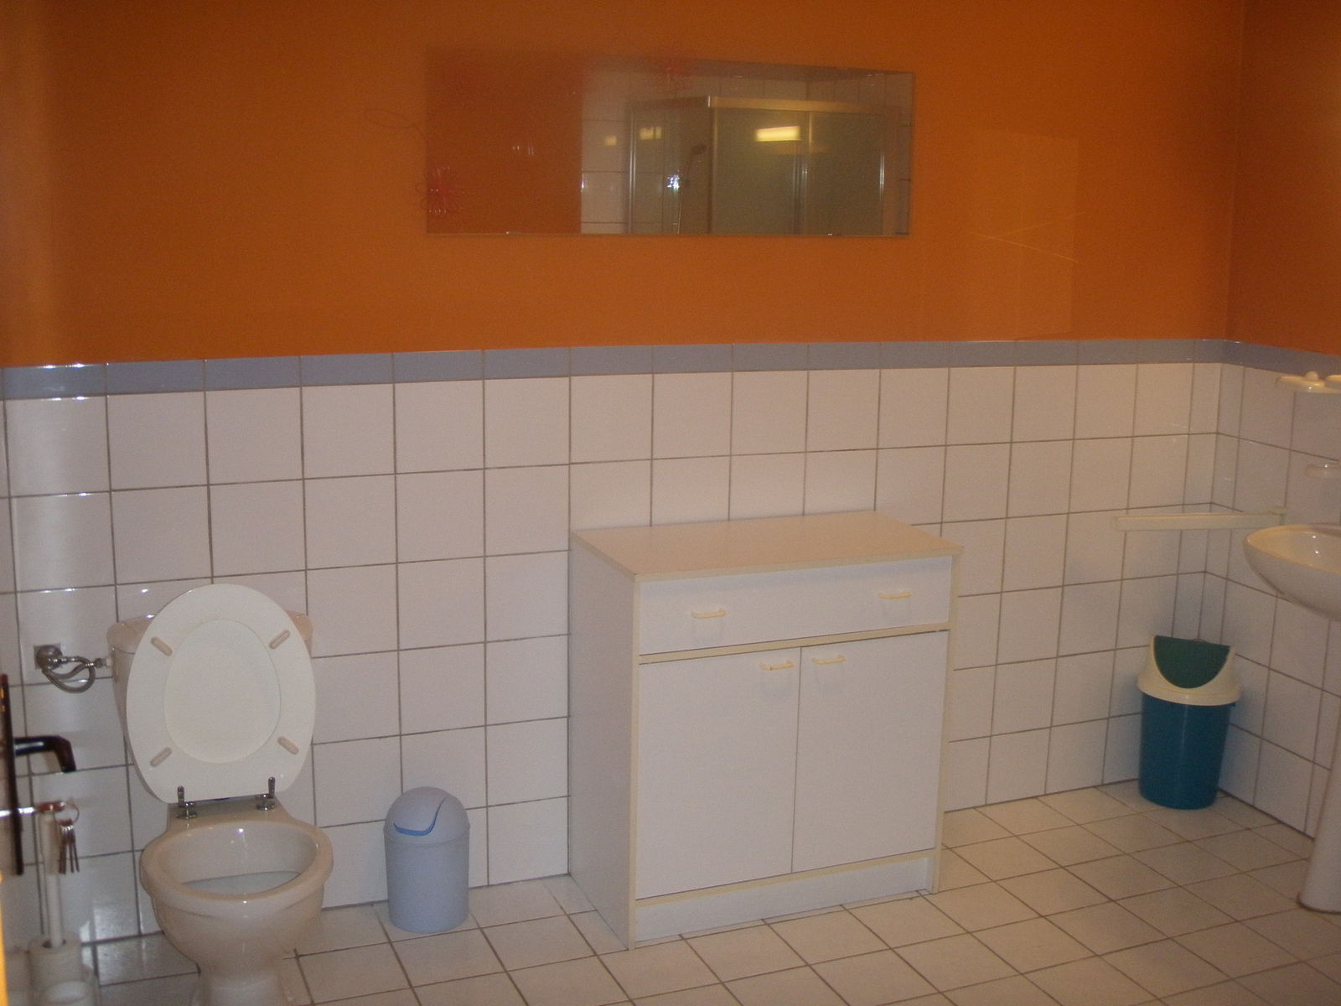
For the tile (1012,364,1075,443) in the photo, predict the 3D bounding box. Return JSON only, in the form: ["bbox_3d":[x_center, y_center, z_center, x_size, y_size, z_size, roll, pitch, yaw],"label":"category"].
[{"bbox_3d":[0.974,-0.258,3.836,0.199,0.199,0.010,-4,12,-22],"label":"tile"}]

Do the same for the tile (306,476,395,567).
[{"bbox_3d":[-0.692,0.043,3.188,0.200,0.200,0.010,-4,12,-22],"label":"tile"}]

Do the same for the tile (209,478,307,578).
[{"bbox_3d":[-0.872,0.054,3.113,0.200,0.200,0.010,-4,12,-22],"label":"tile"}]

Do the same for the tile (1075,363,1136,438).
[{"bbox_3d":[1.156,-0.269,3.913,0.199,0.199,0.010,-4,12,-22],"label":"tile"}]

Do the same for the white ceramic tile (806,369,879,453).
[{"bbox_3d":[0.422,-0.225,3.599,0.199,0.199,0.010,-4,12,-22],"label":"white ceramic tile"}]

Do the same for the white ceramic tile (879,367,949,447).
[{"bbox_3d":[0.606,-0.236,3.672,0.198,0.198,0.010,-4,13,-22],"label":"white ceramic tile"}]

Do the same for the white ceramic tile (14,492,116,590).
[{"bbox_3d":[-1.232,0.075,2.989,0.199,0.199,0.010,-4,12,-22],"label":"white ceramic tile"}]

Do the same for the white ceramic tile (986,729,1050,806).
[{"bbox_3d":[0.951,0.717,4.026,0.198,0.198,0.010,-4,13,-22],"label":"white ceramic tile"}]

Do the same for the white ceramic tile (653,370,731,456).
[{"bbox_3d":[0.050,-0.202,3.450,0.198,0.198,0.010,-4,13,-22],"label":"white ceramic tile"}]

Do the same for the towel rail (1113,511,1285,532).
[{"bbox_3d":[1.355,0.046,3.770,0.500,0.042,0.035,-1,12,-12],"label":"towel rail"}]

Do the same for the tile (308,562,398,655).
[{"bbox_3d":[-0.697,0.238,3.236,0.198,0.198,0.010,-4,13,-22],"label":"tile"}]

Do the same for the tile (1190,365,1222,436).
[{"bbox_3d":[1.466,-0.286,4.029,0.100,0.200,0.010,-4,12,-22],"label":"tile"}]

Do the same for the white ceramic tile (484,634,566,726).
[{"bbox_3d":[-0.331,0.411,3.421,0.198,0.198,0.010,-4,12,-22],"label":"white ceramic tile"}]

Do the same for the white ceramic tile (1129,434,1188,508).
[{"bbox_3d":[1.330,-0.086,4.019,0.198,0.198,0.010,-4,12,-22],"label":"white ceramic tile"}]

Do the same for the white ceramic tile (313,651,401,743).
[{"bbox_3d":[-0.701,0.433,3.283,0.199,0.199,0.010,-4,12,-22],"label":"white ceramic tile"}]

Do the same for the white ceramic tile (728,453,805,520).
[{"bbox_3d":[0.233,-0.017,3.564,0.199,0.199,0.010,-4,12,-22],"label":"white ceramic tile"}]

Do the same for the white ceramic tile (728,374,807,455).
[{"bbox_3d":[0.237,-0.214,3.526,0.198,0.198,0.010,-4,12,-22],"label":"white ceramic tile"}]

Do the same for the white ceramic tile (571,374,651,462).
[{"bbox_3d":[-0.135,-0.191,3.377,0.198,0.198,0.010,-4,12,-22],"label":"white ceramic tile"}]

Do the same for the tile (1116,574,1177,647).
[{"bbox_3d":[1.323,0.302,4.098,0.198,0.198,0.010,-4,12,-22],"label":"tile"}]

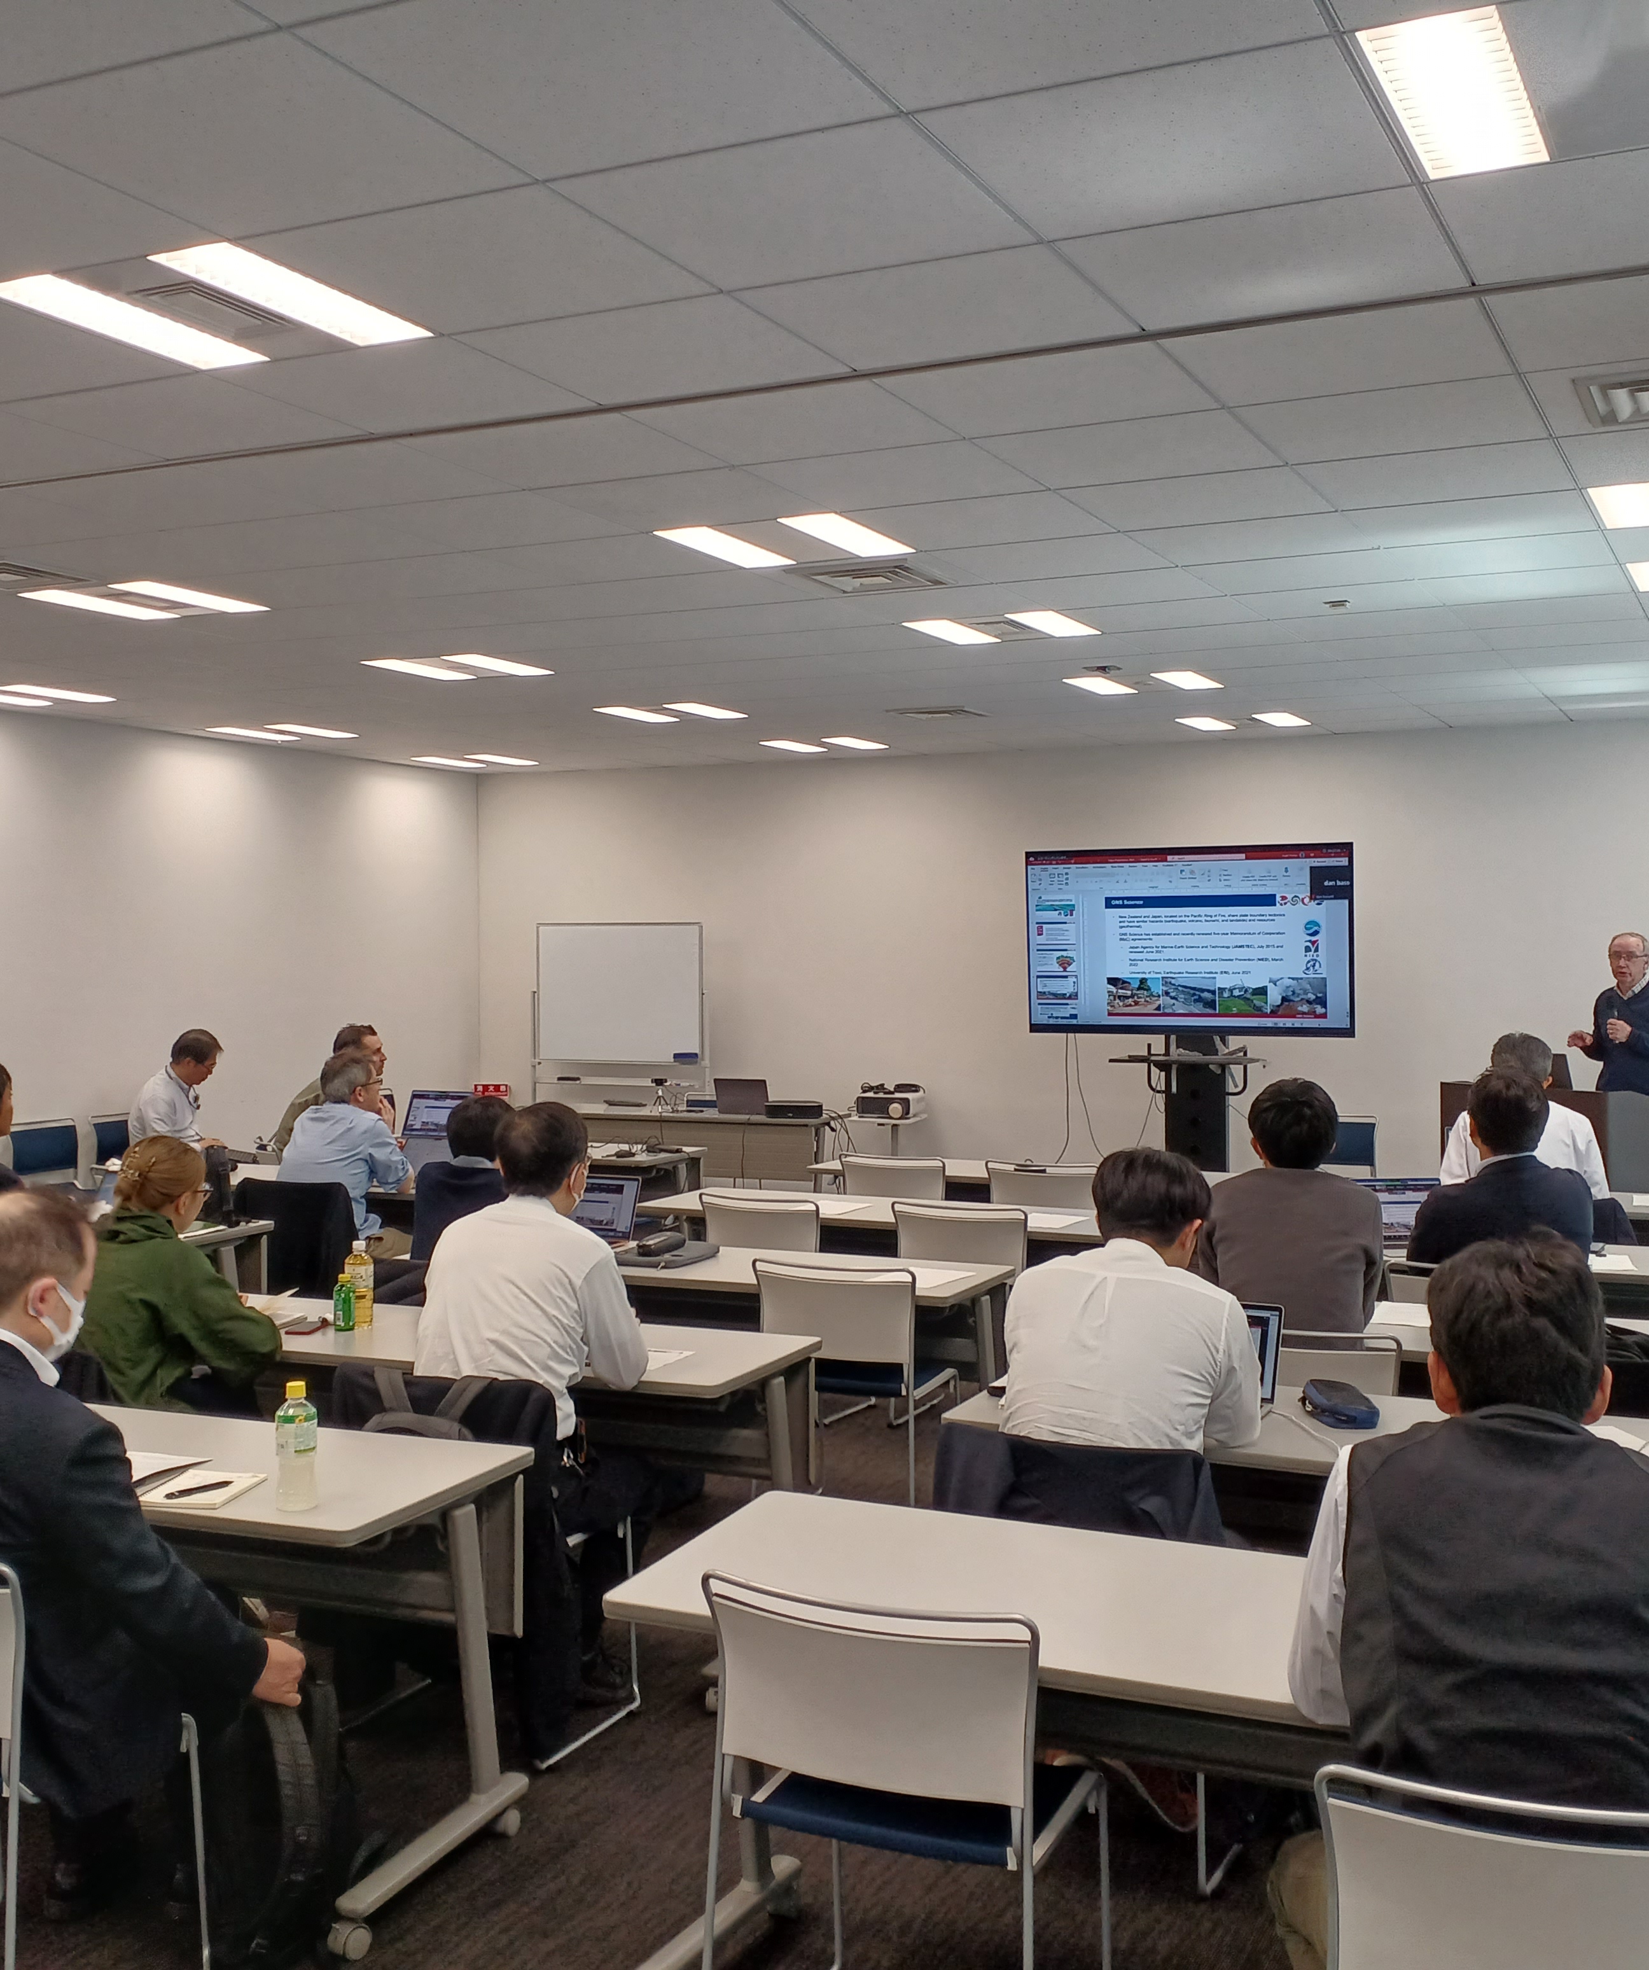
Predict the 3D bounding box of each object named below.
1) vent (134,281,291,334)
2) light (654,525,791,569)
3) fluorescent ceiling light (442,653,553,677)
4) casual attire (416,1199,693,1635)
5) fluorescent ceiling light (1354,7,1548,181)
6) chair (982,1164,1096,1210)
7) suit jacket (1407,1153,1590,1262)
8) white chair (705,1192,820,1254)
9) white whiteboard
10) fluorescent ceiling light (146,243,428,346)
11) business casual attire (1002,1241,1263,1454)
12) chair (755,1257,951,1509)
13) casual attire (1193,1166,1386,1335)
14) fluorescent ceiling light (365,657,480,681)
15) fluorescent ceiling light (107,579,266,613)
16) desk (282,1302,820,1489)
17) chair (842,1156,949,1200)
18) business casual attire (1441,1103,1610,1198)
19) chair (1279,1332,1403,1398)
[{"bbox_3d":[-1.222,-1.344,4.086,0.200,0.040,0.340,1,1,26],"label":"vent"},{"bbox_3d":[-0.288,-1.315,6.143,0.183,0.040,0.600,0,1,26],"label":"light"},{"bbox_3d":[-1.384,-1.369,8.694,0.182,0.050,0.600,0,1,26],"label":"fluorescent ceiling light"},{"bbox_3d":[-0.579,0.946,4.321,0.540,1.020,0.720,0,1,26],"label":"casual attire"},{"bbox_3d":[0.892,-1.250,2.874,0.177,0.050,0.570,0,1,26],"label":"fluorescent ceiling light"},{"bbox_3d":[0.959,1.104,8.308,0.490,0.765,0.490,0,1,26],"label":"chair"},{"bbox_3d":[1.878,0.792,5.695,0.510,0.660,0.460,0,1,26],"label":"suit jacket"},{"bbox_3d":[-0.110,1.121,6.987,0.480,0.800,0.530,0,1,26],"label":"white chair"},{"bbox_3d":[-1.305,0.052,13.033,1.230,0.905,0.050,0,1,26],"label":"white whiteboard"},{"bbox_3d":[-1.044,-1.339,3.979,0.195,0.060,0.635,1,1,26],"label":"fluorescent ceiling light"},{"bbox_3d":[0.559,0.746,3.792,0.490,0.580,0.400,1,1,32],"label":"business casual attire"},{"bbox_3d":[0.103,1.147,5.743,0.490,0.765,0.490,0,1,21],"label":"chair"},{"bbox_3d":[1.074,0.705,4.737,0.450,0.580,0.340,0,1,26],"label":"casual attire"},{"bbox_3d":[-1.838,-1.429,9.292,0.195,0.060,0.635,1,1,26],"label":"fluorescent ceiling light"},{"bbox_3d":[-2.152,-1.326,6.958,0.185,0.050,0.605,0,1,26],"label":"fluorescent ceiling light"},{"bbox_3d":[-0.917,1.196,4.934,1.800,0.720,0.610,0,1,24],"label":"desk"},{"bbox_3d":[0.373,1.101,8.552,0.490,0.765,0.490,0,1,26],"label":"chair"},{"bbox_3d":[2.501,0.691,7.317,0.560,0.580,0.380,0,1,26],"label":"business casual attire"},{"bbox_3d":[1.162,1.171,4.826,0.500,0.780,0.540,1,1,26],"label":"chair"}]

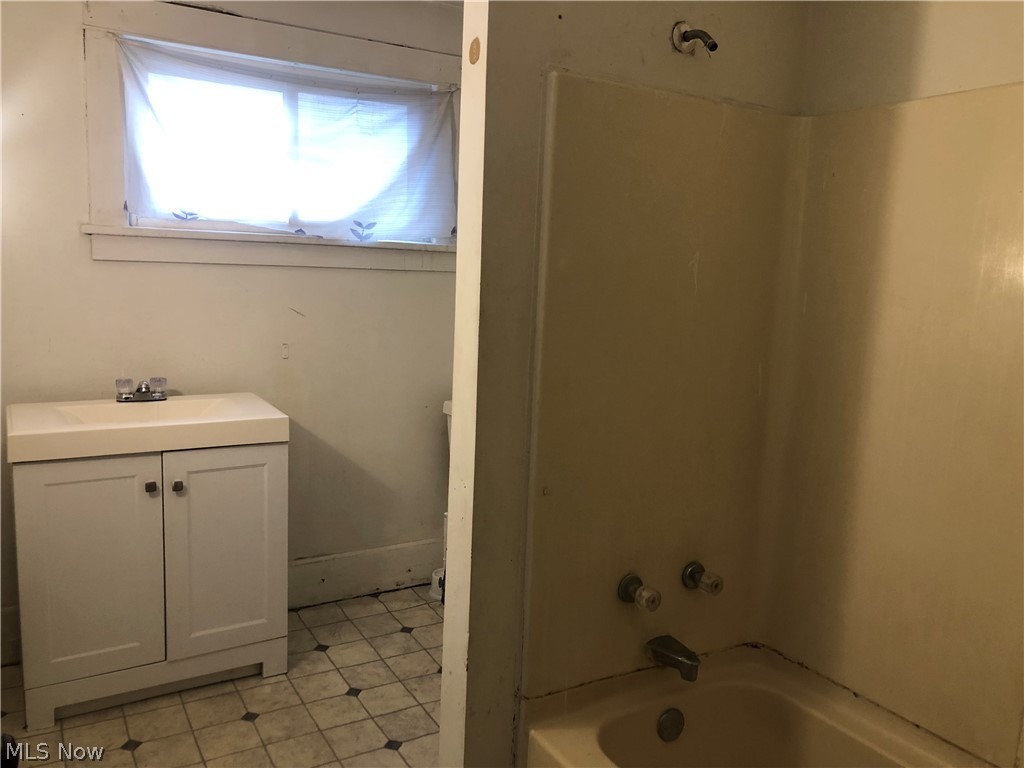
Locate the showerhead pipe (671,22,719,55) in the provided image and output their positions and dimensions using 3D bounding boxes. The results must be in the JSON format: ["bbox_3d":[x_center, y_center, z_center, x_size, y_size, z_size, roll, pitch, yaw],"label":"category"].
[{"bbox_3d":[0.426,-0.786,1.871,0.071,0.084,0.119,-3,10,-30],"label":"showerhead pipe"}]

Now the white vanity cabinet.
[{"bbox_3d":[-1.184,0.562,2.741,0.760,0.801,0.467,-3,10,-30],"label":"white vanity cabinet"}]

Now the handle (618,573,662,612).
[{"bbox_3d":[0.322,0.521,2.052,0.075,0.074,0.089,-3,10,-30],"label":"handle"}]

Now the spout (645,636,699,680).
[{"bbox_3d":[0.412,0.703,2.105,0.066,0.067,0.141,-3,10,-30],"label":"spout"}]

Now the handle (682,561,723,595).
[{"bbox_3d":[0.503,0.514,2.158,0.074,0.074,0.087,-3,10,-30],"label":"handle"}]

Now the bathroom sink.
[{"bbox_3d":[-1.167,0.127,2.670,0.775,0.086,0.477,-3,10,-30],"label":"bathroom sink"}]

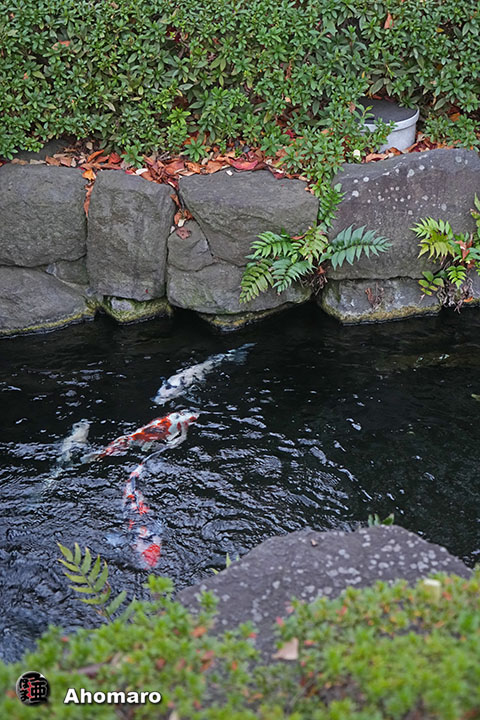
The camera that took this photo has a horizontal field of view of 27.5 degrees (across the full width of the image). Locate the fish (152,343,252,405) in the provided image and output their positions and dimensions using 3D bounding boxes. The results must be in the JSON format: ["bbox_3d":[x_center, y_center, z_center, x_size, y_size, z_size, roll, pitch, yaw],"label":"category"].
[{"bbox_3d":[-0.137,0.049,3.881,0.130,0.120,0.500,29,43,36],"label":"fish"}]

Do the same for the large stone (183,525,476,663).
[{"bbox_3d":[0.183,0.614,2.237,0.620,0.320,0.400,0,34,0],"label":"large stone"}]

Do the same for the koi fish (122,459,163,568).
[{"bbox_3d":[-0.312,0.494,3.221,0.130,0.120,0.480,-5,34,-7],"label":"koi fish"}]

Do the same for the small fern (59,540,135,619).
[{"bbox_3d":[-0.310,0.478,2.116,0.170,0.140,0.150,0,34,0],"label":"small fern"}]

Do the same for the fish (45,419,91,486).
[{"bbox_3d":[-0.612,0.323,3.474,0.110,0.100,0.370,8,35,11],"label":"fish"}]

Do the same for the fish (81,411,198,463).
[{"bbox_3d":[-0.356,0.275,3.547,0.460,0.120,0.130,-20,39,-27],"label":"fish"}]

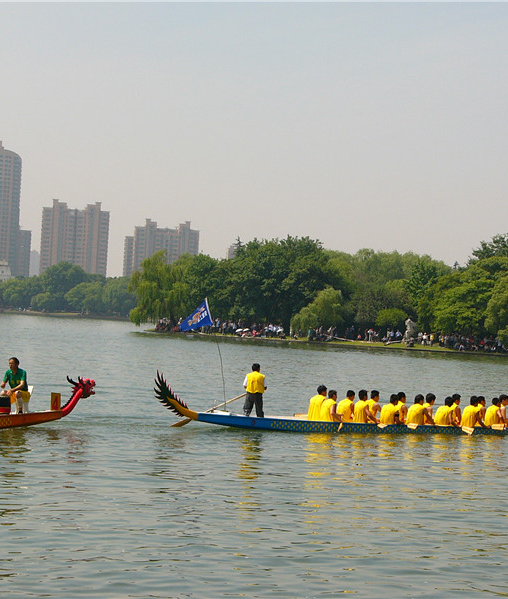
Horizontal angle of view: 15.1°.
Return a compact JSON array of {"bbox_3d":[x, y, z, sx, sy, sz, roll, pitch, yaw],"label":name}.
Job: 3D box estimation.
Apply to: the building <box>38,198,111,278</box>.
[{"bbox_3d":[-117.045,-30.973,1250.000,41.000,67.000,18.000,3,0,-18],"label":"building"}]

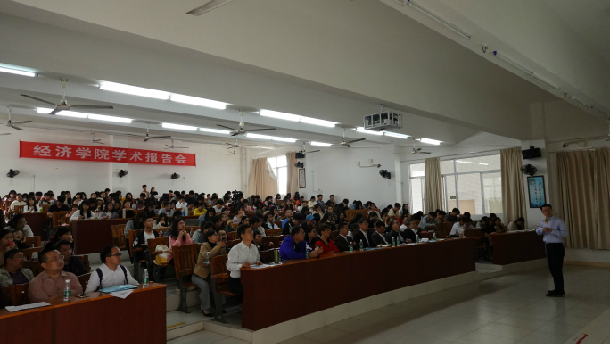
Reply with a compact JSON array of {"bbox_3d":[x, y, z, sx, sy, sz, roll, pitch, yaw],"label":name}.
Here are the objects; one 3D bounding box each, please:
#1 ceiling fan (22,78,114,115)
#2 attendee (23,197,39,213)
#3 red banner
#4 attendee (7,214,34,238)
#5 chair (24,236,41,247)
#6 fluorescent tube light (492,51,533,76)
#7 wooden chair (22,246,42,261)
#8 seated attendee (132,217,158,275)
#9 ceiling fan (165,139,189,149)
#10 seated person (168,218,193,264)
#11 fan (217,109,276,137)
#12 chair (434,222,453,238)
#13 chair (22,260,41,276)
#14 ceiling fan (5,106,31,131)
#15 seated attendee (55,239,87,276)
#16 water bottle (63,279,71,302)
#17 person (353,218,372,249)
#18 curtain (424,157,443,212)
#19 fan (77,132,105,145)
[{"bbox_3d":[-3.792,-1.196,6.365,1.300,0.520,1.220,3,-8,-43],"label":"ceiling fan"},{"bbox_3d":[-7.306,1.292,10.896,0.680,1.200,0.500,-6,-7,43],"label":"attendee"},{"bbox_3d":[-8.460,-0.740,18.615,7.570,0.640,0.030,3,-8,-43],"label":"red banner"},{"bbox_3d":[-4.538,1.272,6.530,0.750,1.200,0.500,-6,-7,34],"label":"attendee"},{"bbox_3d":[-4.183,1.451,6.156,0.530,0.870,0.520,-5,-6,37],"label":"chair"},{"bbox_3d":[2.550,-1.305,4.943,1.220,0.070,0.060,3,-5,-44],"label":"fluorescent tube light"},{"bbox_3d":[-3.539,1.487,5.675,0.630,0.880,0.550,-6,-7,35],"label":"wooden chair"},{"bbox_3d":[-2.996,1.507,7.849,0.700,1.250,0.520,-7,-8,40],"label":"seated attendee"},{"bbox_3d":[-6.036,-1.268,18.548,1.380,0.460,1.380,-2,-5,0],"label":"ceiling fan"},{"bbox_3d":[-2.213,1.446,7.360,0.750,1.220,0.480,-6,-7,36],"label":"seated person"},{"bbox_3d":[-1.403,-1.051,8.558,1.280,0.540,1.250,3,-8,-43],"label":"fan"},{"bbox_3d":[4.113,1.979,11.496,0.550,0.980,0.630,2,-7,-32],"label":"chair"},{"bbox_3d":[-3.181,1.496,4.593,0.530,0.870,0.520,-5,-6,37],"label":"chair"},{"bbox_3d":[-7.389,-1.368,10.208,1.380,0.520,1.380,-2,-5,0],"label":"ceiling fan"},{"bbox_3d":[-2.832,1.443,4.800,0.750,1.250,0.520,-6,-7,34],"label":"seated attendee"},{"bbox_3d":[-2.203,1.090,3.764,0.064,0.200,0.064,-5,-6,37],"label":"water bottle"},{"bbox_3d":[1.201,1.551,7.788,0.680,1.300,0.520,-7,-8,41],"label":"person"},{"bbox_3d":[4.754,0.823,14.924,0.150,2.650,0.680,3,-7,-42],"label":"curtain"},{"bbox_3d":[-8.374,-1.345,16.099,1.320,0.460,1.320,4,-8,-43],"label":"fan"}]

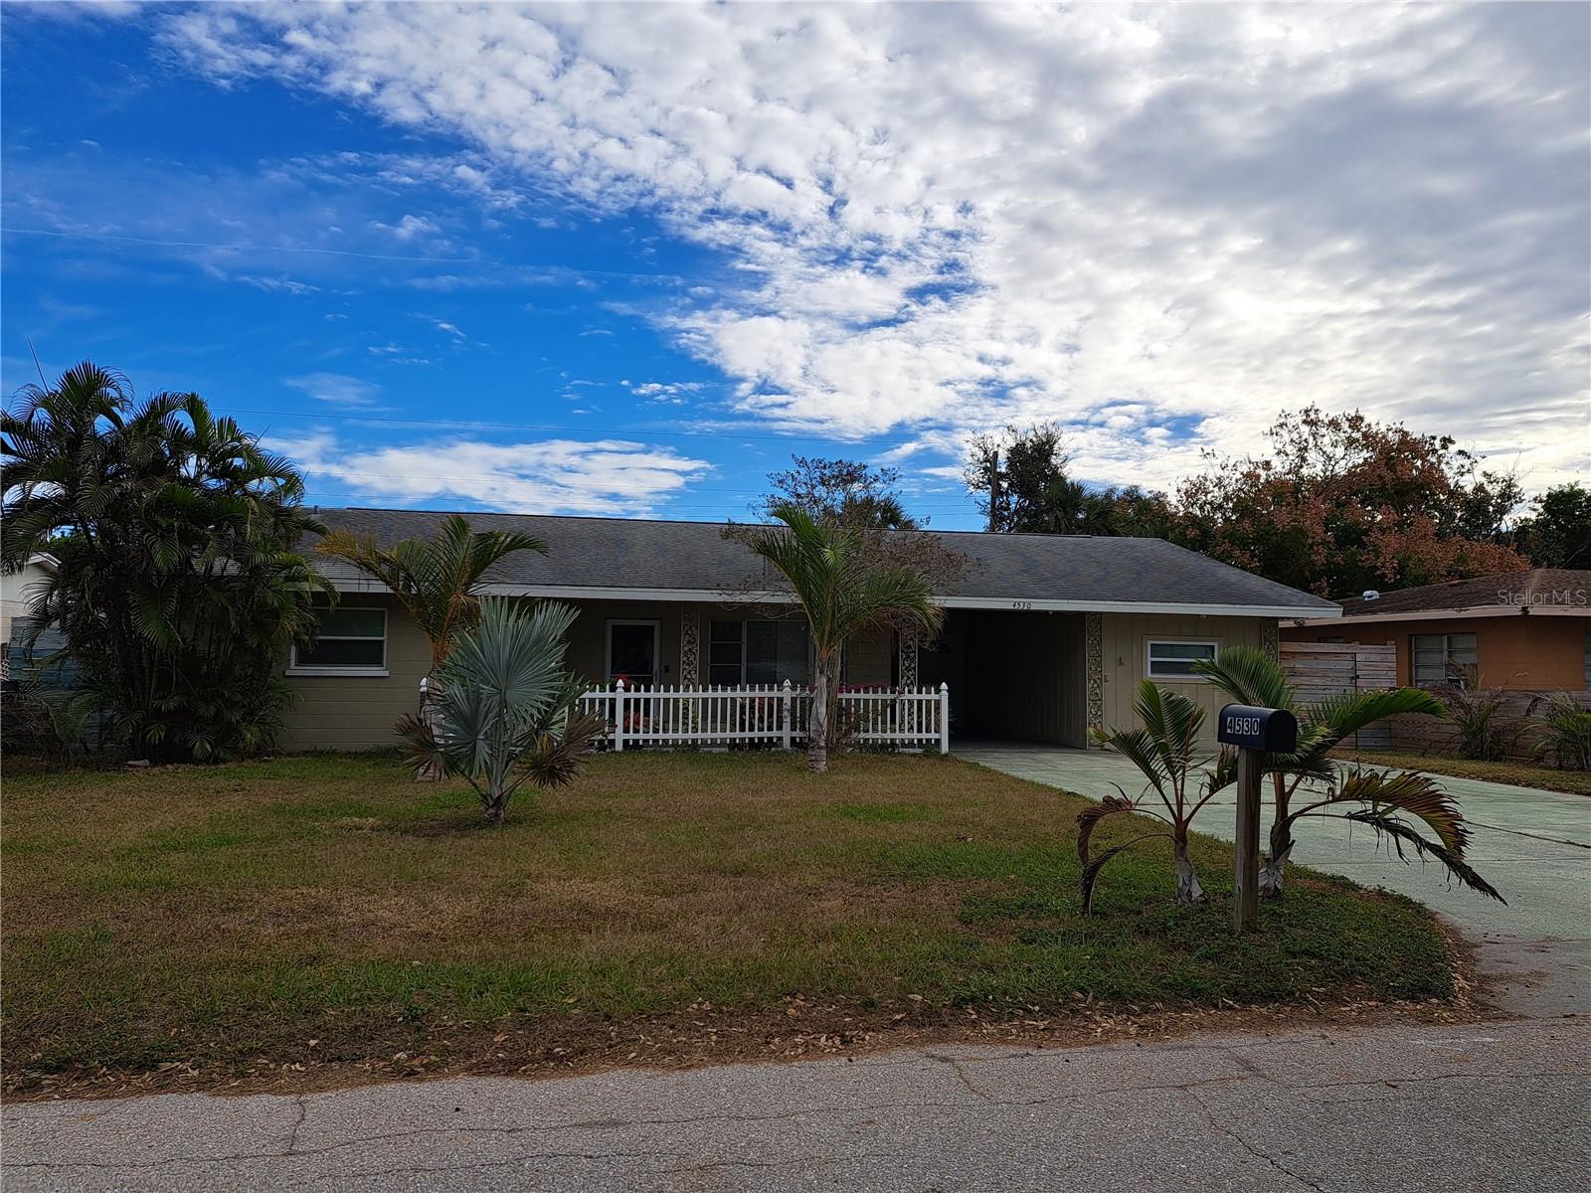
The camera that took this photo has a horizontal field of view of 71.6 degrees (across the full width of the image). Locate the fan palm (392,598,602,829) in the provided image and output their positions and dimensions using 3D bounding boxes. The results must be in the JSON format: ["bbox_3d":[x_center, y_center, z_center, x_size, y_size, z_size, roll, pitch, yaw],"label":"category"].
[{"bbox_3d":[-2.546,0.982,9.363,1.700,1.870,1.650,2,-4,-11],"label":"fan palm"}]

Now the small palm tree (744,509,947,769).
[{"bbox_3d":[0.583,0.546,14.344,2.500,3.460,2.400,2,-4,-11],"label":"small palm tree"}]

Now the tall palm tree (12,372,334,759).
[{"bbox_3d":[-8.636,-0.500,14.838,4.000,5.320,3.700,2,-4,-11],"label":"tall palm tree"}]

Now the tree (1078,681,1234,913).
[{"bbox_3d":[2.117,1.163,6.460,0.850,1.300,0.950,2,-4,-11],"label":"tree"}]

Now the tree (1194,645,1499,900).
[{"bbox_3d":[3.361,1.083,6.704,1.800,1.520,1.500,2,-4,-11],"label":"tree"}]

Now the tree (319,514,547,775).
[{"bbox_3d":[-4.179,0.599,12.559,2.500,2.990,2.300,2,-4,-11],"label":"tree"}]

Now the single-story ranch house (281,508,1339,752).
[{"bbox_3d":[-0.954,0.579,22.649,18.700,4.360,11.400,2,-4,-11],"label":"single-story ranch house"}]

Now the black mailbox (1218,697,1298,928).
[{"bbox_3d":[2.576,1.243,6.161,0.180,1.260,0.510,1,-4,-7],"label":"black mailbox"}]

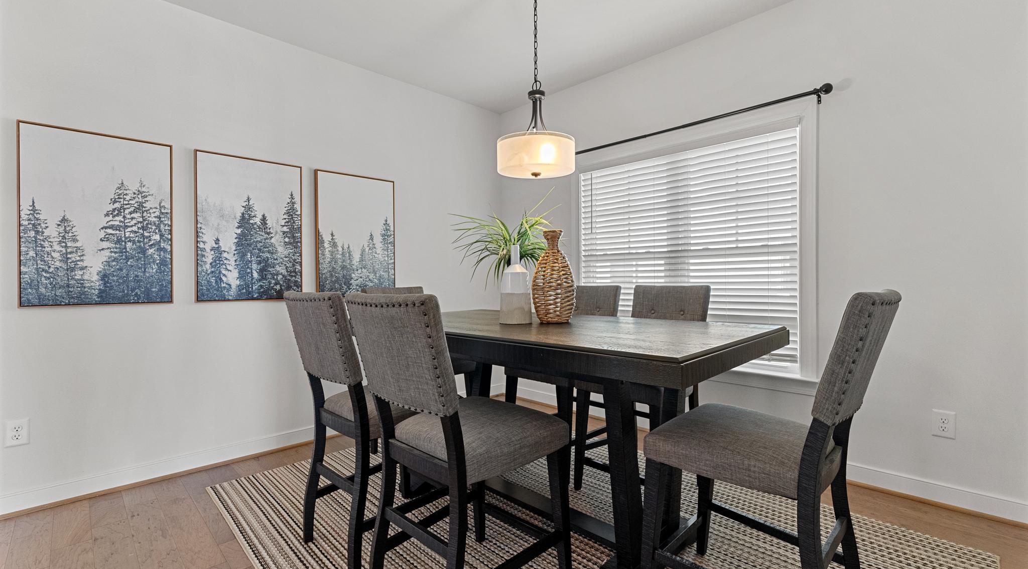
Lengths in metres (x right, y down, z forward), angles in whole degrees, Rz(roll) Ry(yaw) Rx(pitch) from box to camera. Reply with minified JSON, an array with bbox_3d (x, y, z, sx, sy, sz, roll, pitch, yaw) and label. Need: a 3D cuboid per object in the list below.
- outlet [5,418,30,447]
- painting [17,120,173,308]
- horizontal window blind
[{"bbox_3d":[-2.412,0.722,2.219,0.080,0.125,0.008,-1,1,-44],"label":"outlet"},{"bbox_3d":[-2.184,-0.341,2.424,0.607,0.906,0.035,-1,1,-44],"label":"painting"},{"bbox_3d":[1.128,-0.222,3.253,0.055,1.418,1.592,-1,1,-44],"label":"horizontal window blind"}]

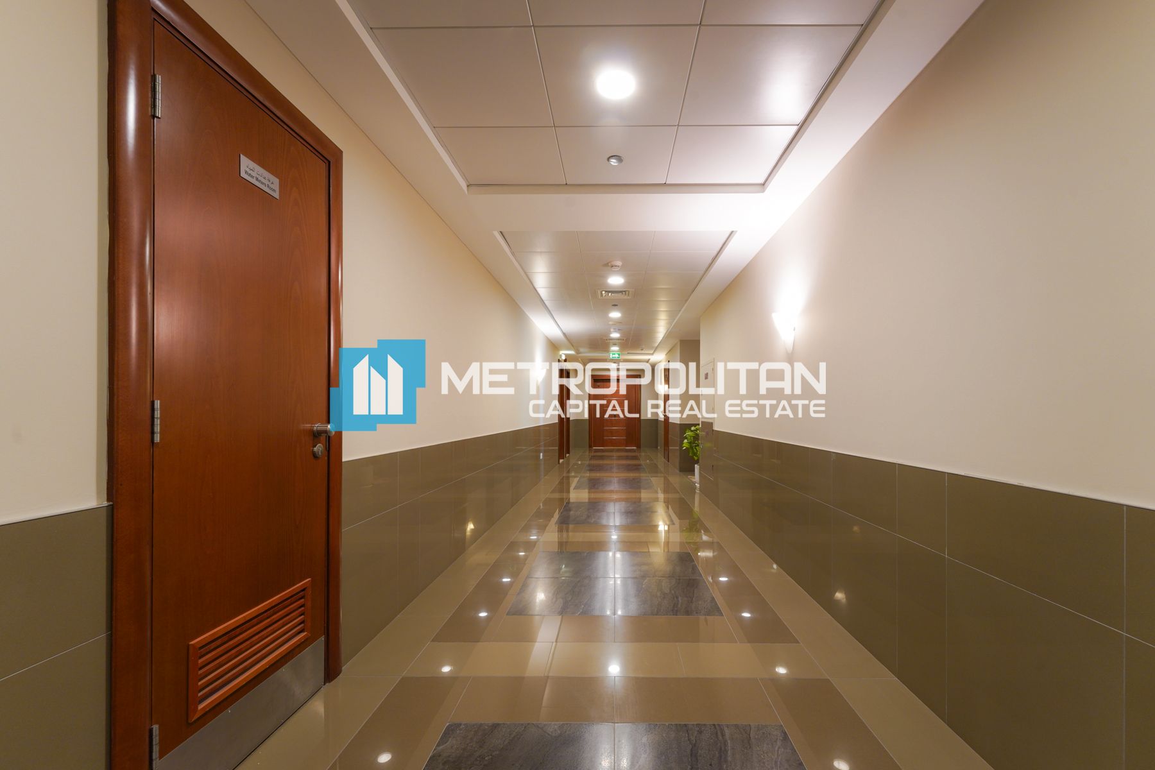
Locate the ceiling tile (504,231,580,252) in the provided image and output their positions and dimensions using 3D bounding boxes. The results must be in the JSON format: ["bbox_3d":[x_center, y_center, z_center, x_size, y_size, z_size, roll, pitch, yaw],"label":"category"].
[{"bbox_3d":[-0.288,-1.195,3.668,0.580,0.020,0.573,0,-4,2],"label":"ceiling tile"}]

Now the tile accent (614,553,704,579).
[{"bbox_3d":[0.590,1.369,3.410,0.611,0.020,0.588,0,-4,2],"label":"tile accent"}]

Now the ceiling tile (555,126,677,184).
[{"bbox_3d":[0.207,-1.265,2.489,0.605,0.020,0.553,0,-2,3],"label":"ceiling tile"}]

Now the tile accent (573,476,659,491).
[{"bbox_3d":[0.606,1.606,7.271,1.221,0.020,1.245,0,-4,2],"label":"tile accent"}]

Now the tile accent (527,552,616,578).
[{"bbox_3d":[-0.021,1.369,3.410,0.611,0.020,0.588,0,-4,2],"label":"tile accent"}]

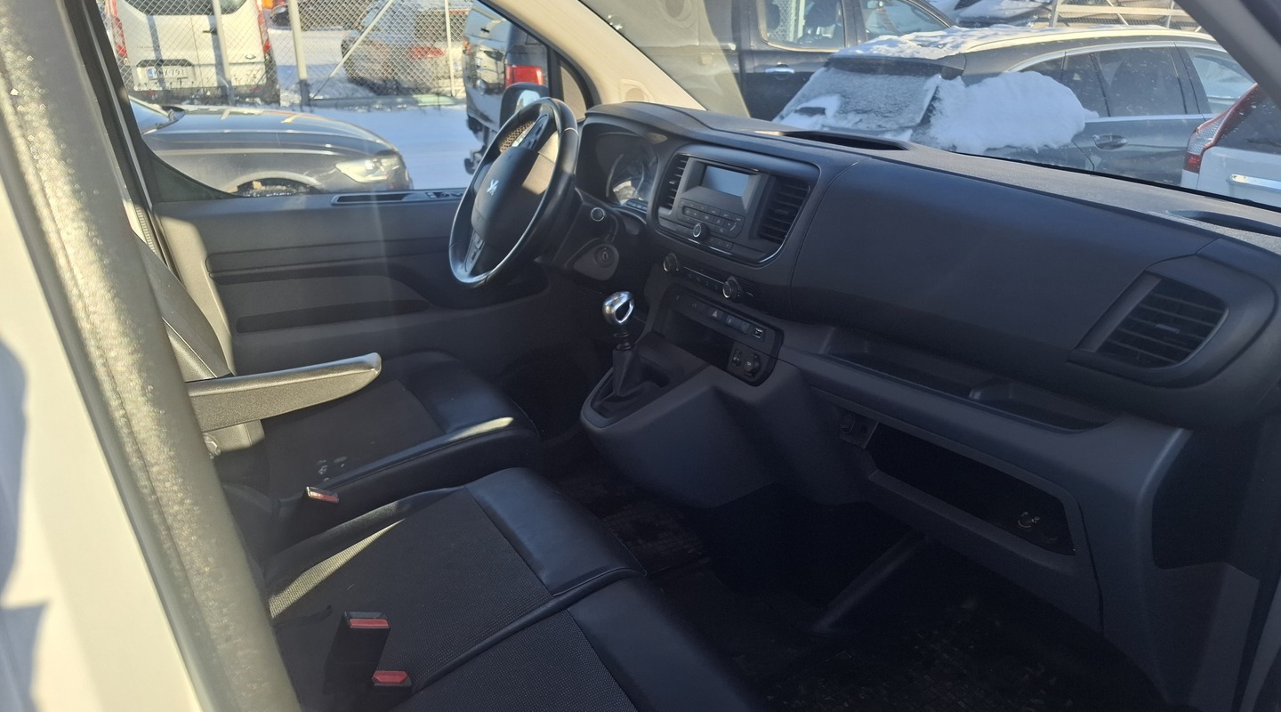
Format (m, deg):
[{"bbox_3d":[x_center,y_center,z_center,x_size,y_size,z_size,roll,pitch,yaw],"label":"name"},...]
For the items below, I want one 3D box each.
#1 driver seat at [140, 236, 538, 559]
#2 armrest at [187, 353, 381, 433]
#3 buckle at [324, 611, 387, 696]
[{"bbox_3d":[-0.657,-0.081,1.484,0.860,1.140,0.520,-12,26,-28],"label":"driver seat"},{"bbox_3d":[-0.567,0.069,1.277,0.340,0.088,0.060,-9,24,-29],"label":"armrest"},{"bbox_3d":[-0.350,0.367,1.050,0.052,0.100,0.032,12,13,-35],"label":"buckle"}]

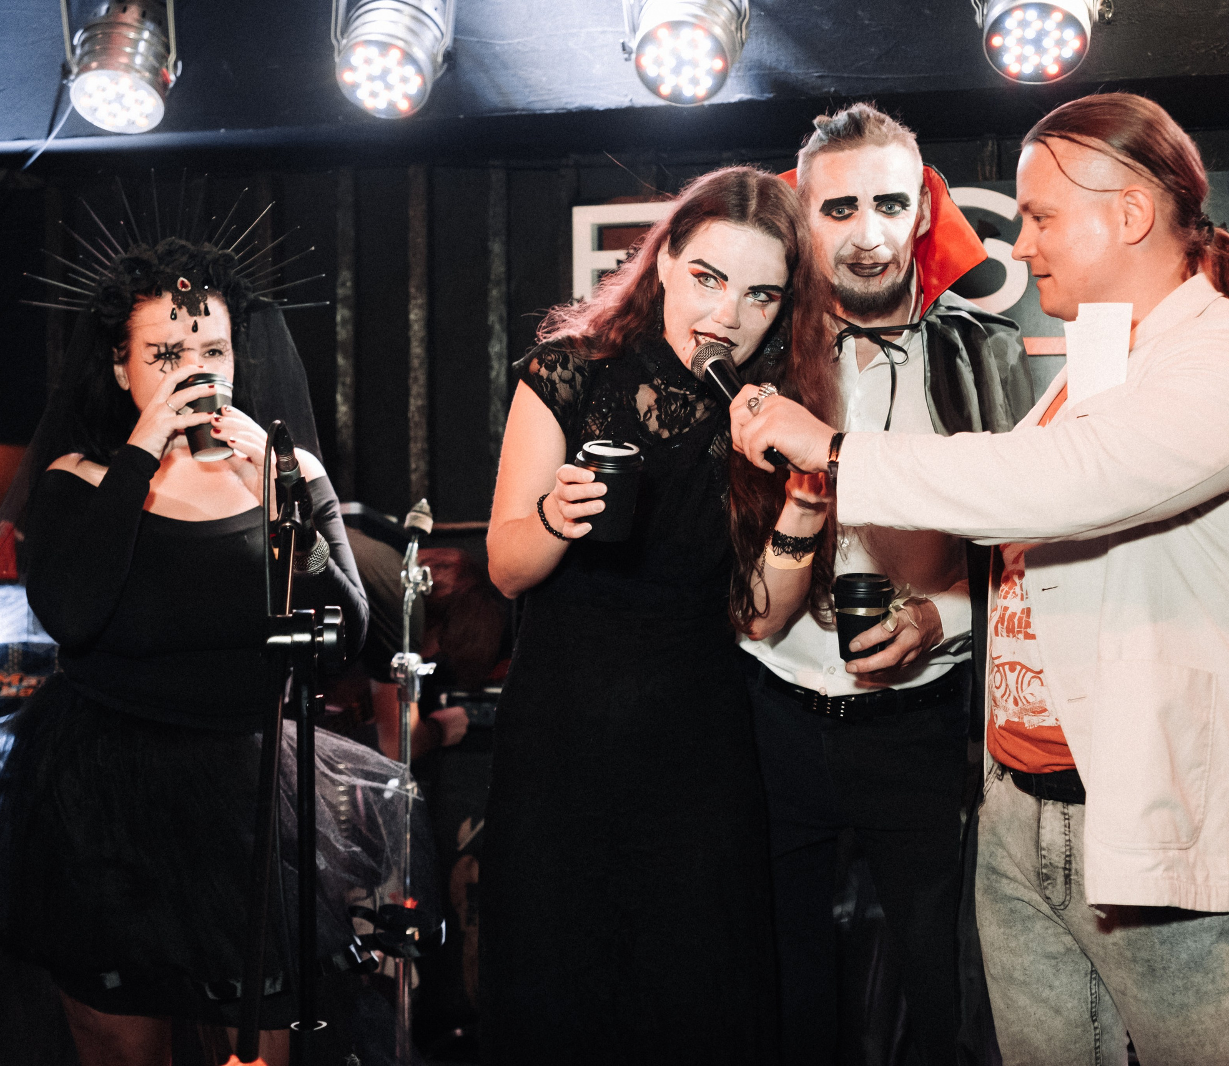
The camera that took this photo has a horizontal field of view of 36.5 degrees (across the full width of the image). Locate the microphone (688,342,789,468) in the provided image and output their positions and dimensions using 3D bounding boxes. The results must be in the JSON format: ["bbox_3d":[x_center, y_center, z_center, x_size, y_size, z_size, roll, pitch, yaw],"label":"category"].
[{"bbox_3d":[0.139,-0.143,2.090,0.052,0.168,0.052,-38,-9,0],"label":"microphone"}]

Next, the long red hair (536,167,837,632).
[{"bbox_3d":[0.084,-0.156,2.190,0.350,0.540,0.270,0,1,-3],"label":"long red hair"}]

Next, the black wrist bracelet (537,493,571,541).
[{"bbox_3d":[-0.064,-0.018,2.150,0.011,0.063,0.060,-22,0,37],"label":"black wrist bracelet"}]

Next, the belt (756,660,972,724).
[{"bbox_3d":[0.326,0.210,2.480,0.310,0.075,0.230,0,1,21],"label":"belt"}]

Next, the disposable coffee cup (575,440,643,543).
[{"bbox_3d":[-0.005,-0.046,2.130,0.080,0.106,0.080,3,18,-1],"label":"disposable coffee cup"}]

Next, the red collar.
[{"bbox_3d":[0.348,-0.397,2.520,0.310,0.205,0.180,0,1,9],"label":"red collar"}]

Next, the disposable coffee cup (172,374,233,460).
[{"bbox_3d":[-0.536,-0.153,2.450,0.080,0.107,0.080,-7,-15,-2],"label":"disposable coffee cup"}]

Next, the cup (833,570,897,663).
[{"bbox_3d":[0.317,0.112,2.370,0.079,0.108,0.079,0,7,0],"label":"cup"}]

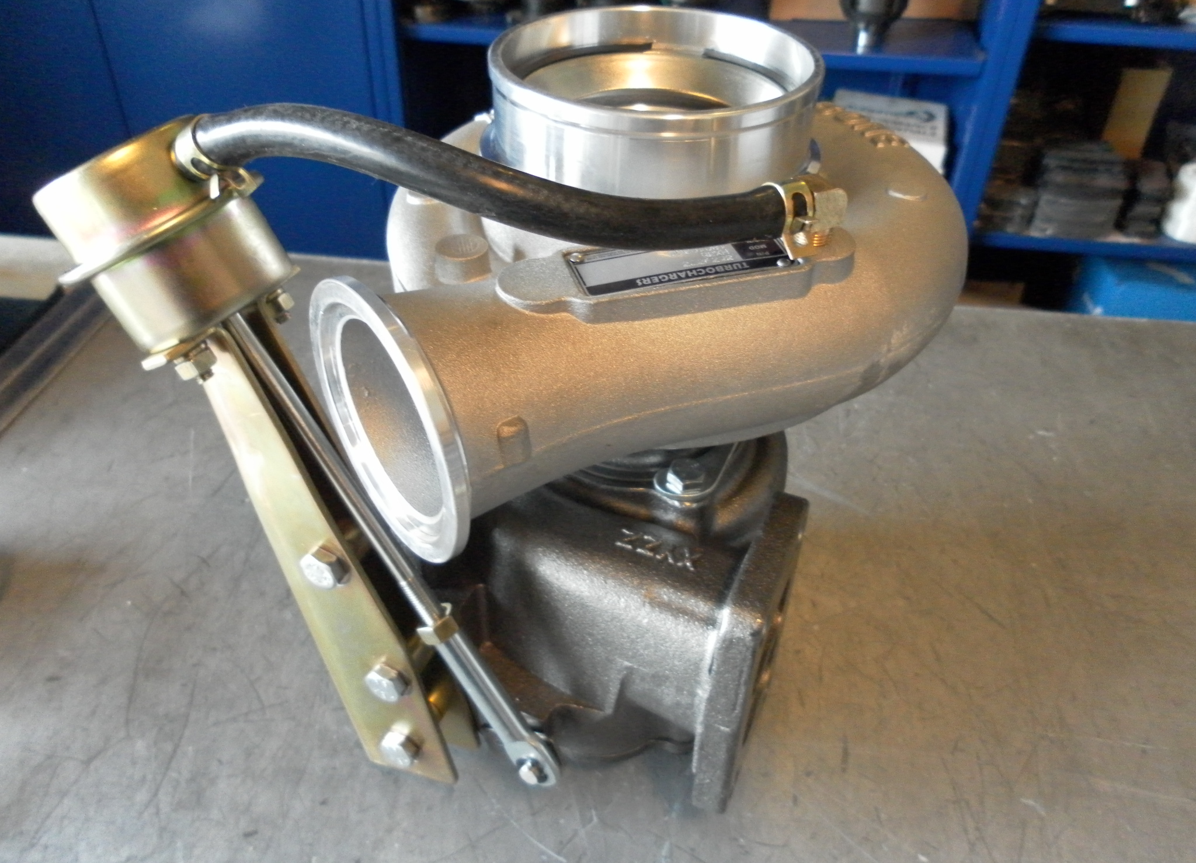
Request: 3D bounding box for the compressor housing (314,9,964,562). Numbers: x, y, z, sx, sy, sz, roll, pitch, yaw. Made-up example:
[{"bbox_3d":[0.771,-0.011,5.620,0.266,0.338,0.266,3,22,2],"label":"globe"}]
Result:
[{"bbox_3d":[0.013,-0.070,0.324,0.227,0.105,0.204,-23,45,-27],"label":"compressor housing"}]

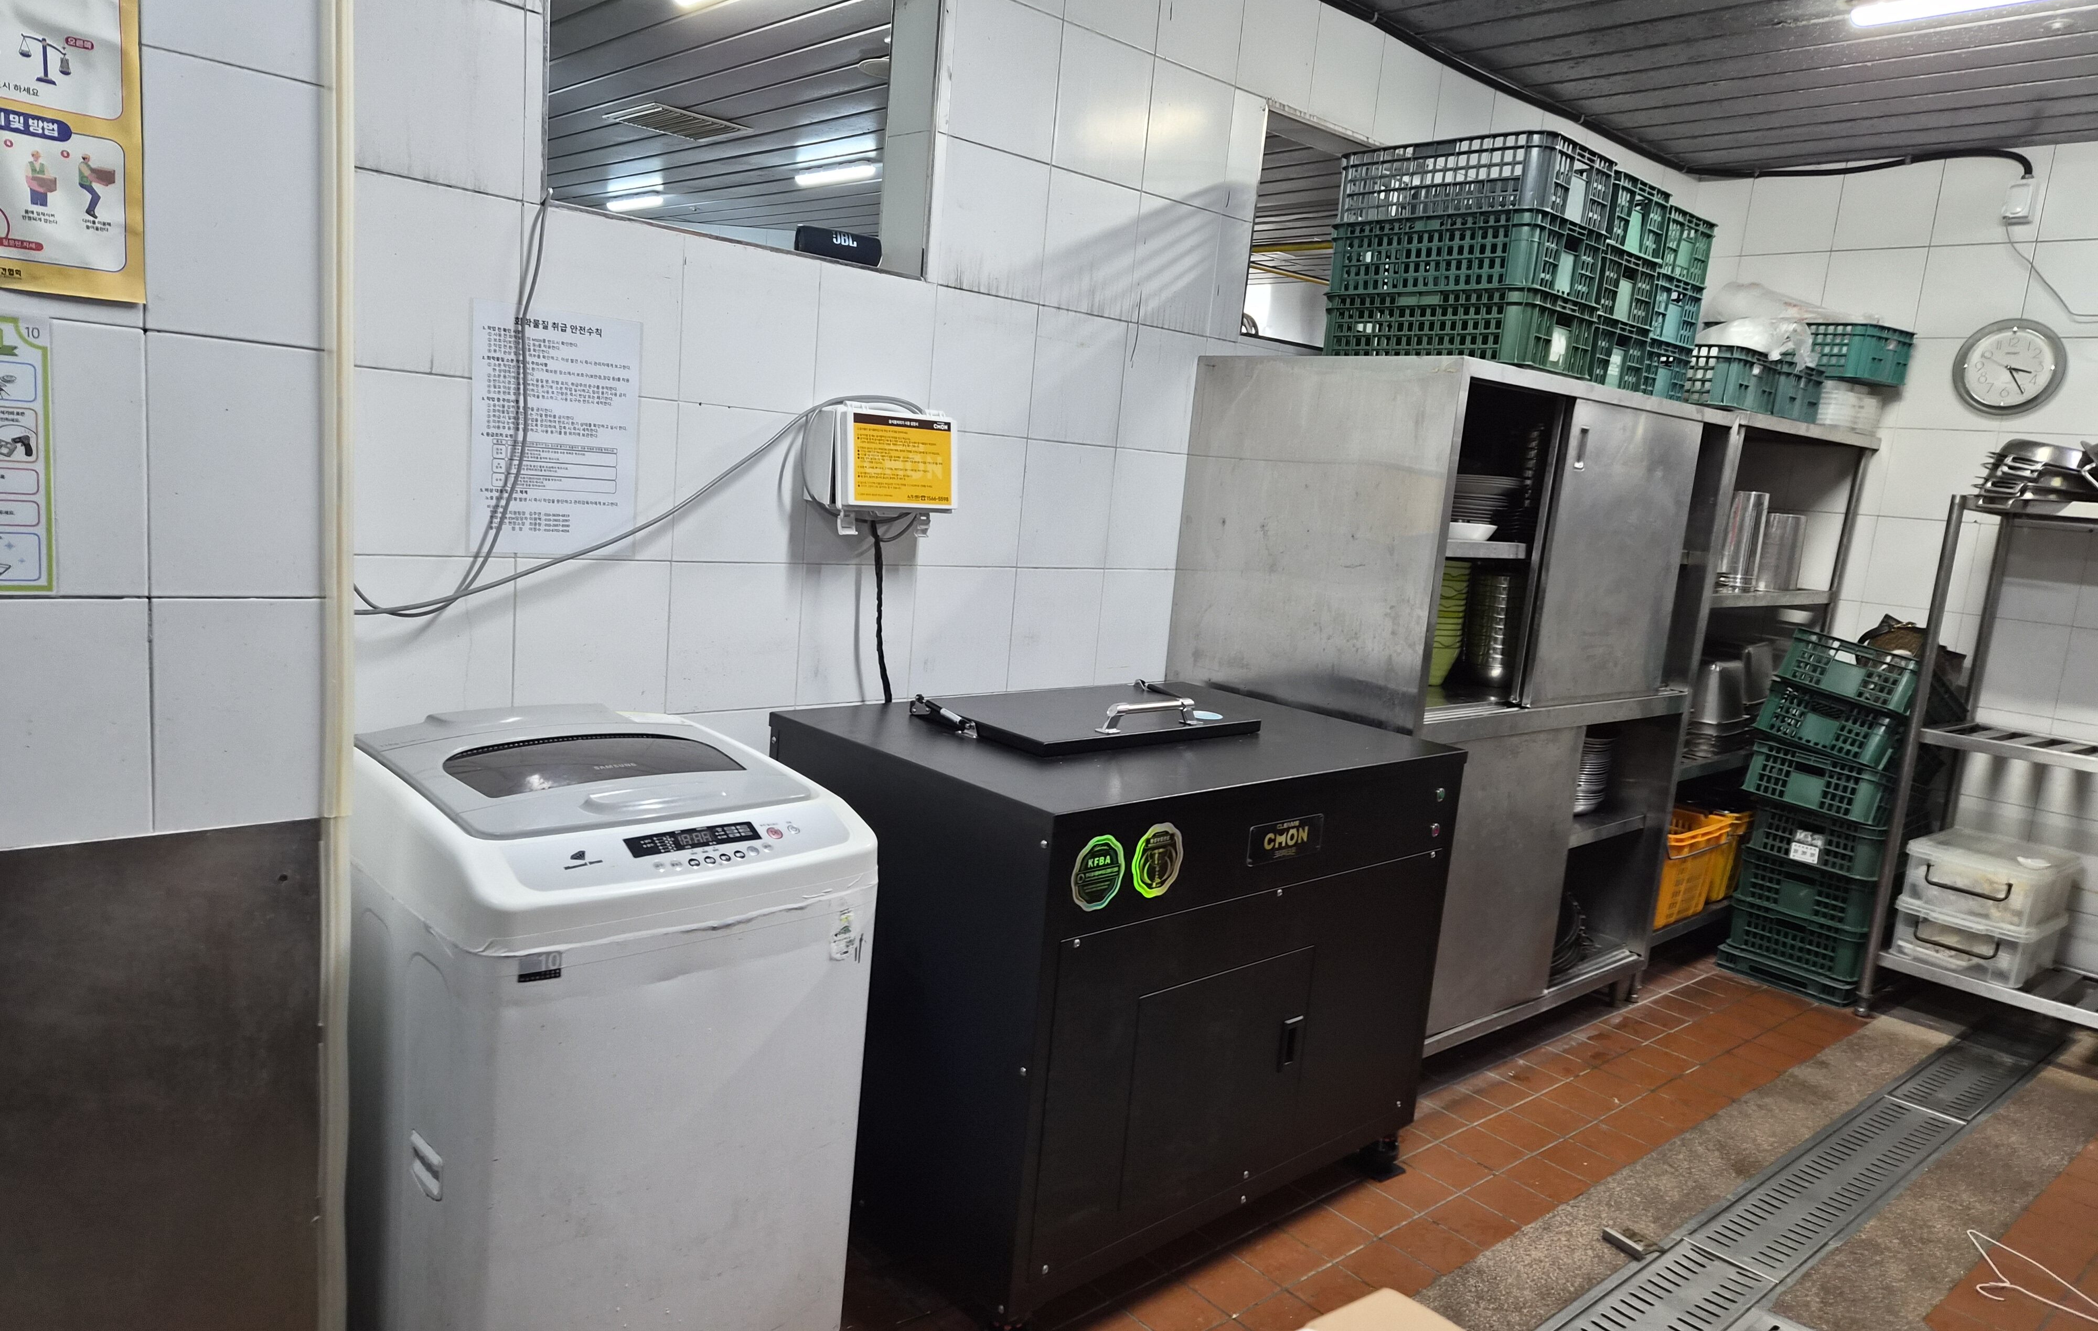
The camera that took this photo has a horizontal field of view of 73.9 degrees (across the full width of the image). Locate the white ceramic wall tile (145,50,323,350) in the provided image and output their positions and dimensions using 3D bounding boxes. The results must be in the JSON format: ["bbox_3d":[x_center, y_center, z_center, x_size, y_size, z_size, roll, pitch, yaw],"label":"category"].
[{"bbox_3d":[-0.954,-0.536,1.647,0.187,0.302,0.010,-3,11,-43],"label":"white ceramic wall tile"}]

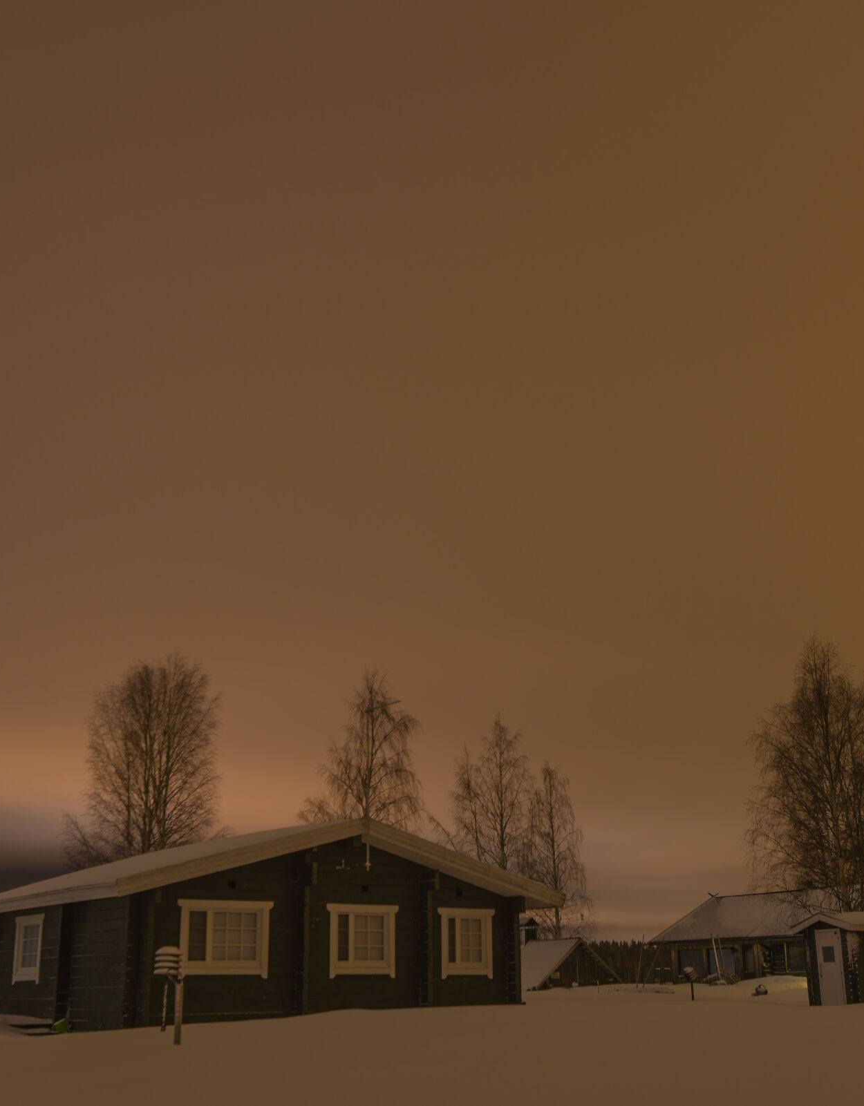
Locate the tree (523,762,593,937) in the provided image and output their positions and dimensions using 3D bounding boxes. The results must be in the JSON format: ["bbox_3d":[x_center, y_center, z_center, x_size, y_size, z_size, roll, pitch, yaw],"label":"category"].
[{"bbox_3d":[6.359,15.872,68.092,3.800,11.137,3.800,-2,-18,5],"label":"tree"}]

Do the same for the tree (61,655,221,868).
[{"bbox_3d":[-10.742,10.075,51.260,6.000,12.922,6.000,3,-18,-11],"label":"tree"}]

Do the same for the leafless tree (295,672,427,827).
[{"bbox_3d":[-2.411,11.458,57.160,5.300,13.502,5.300,0,-18,-2],"label":"leafless tree"}]

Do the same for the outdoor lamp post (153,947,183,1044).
[{"bbox_3d":[-3.218,5.394,16.870,0.348,1.145,0.330,0,-17,0],"label":"outdoor lamp post"}]

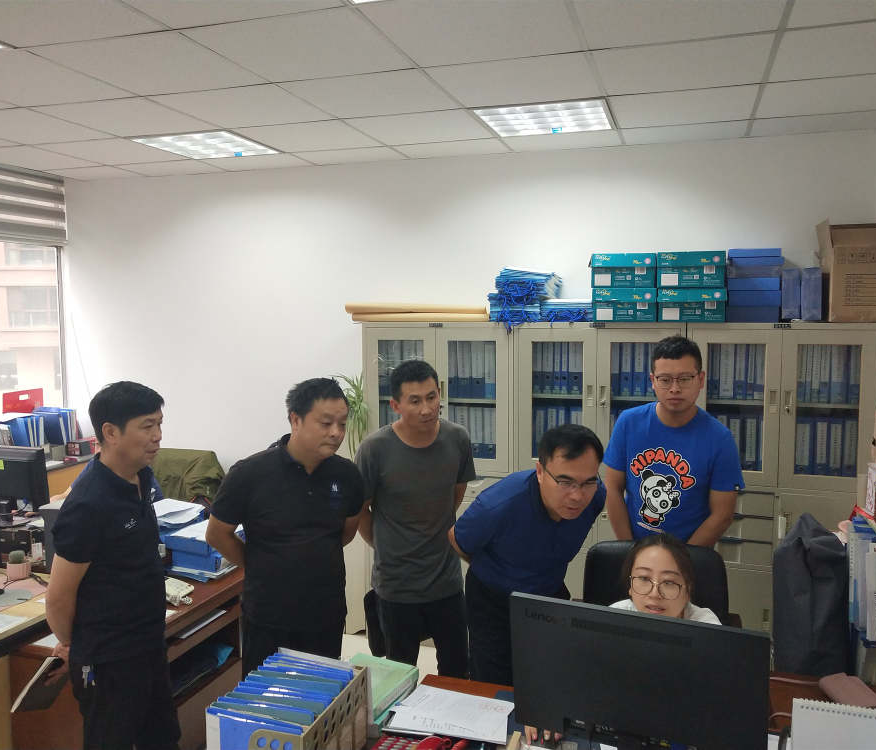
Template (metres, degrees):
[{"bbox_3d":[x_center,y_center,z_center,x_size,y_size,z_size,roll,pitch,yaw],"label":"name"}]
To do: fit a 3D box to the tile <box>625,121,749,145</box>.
[{"bbox_3d":[1.173,-1.160,4.118,0.590,0.020,0.385,1,3,19],"label":"tile"}]

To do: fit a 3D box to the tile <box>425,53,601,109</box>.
[{"bbox_3d":[0.311,-1.145,3.373,0.600,0.020,0.618,1,3,18],"label":"tile"}]

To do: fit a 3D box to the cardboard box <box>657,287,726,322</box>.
[{"bbox_3d":[1.253,-0.342,4.274,0.320,0.166,0.250,1,4,18],"label":"cardboard box"}]

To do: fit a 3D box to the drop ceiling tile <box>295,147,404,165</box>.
[{"bbox_3d":[-0.493,-1.239,4.872,0.597,0.018,0.390,1,4,18],"label":"drop ceiling tile"}]

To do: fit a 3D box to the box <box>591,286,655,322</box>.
[{"bbox_3d":[0.940,-0.345,4.297,0.305,0.170,0.230,1,3,18],"label":"box"}]

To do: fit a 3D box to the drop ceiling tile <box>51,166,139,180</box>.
[{"bbox_3d":[-2.068,-1.225,5.243,0.500,0.020,0.385,1,3,19],"label":"drop ceiling tile"}]

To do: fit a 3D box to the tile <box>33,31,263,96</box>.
[{"bbox_3d":[-1.021,-1.131,3.157,0.600,0.020,0.618,1,3,18],"label":"tile"}]

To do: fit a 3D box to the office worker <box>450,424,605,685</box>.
[{"bbox_3d":[0.265,0.820,2.500,0.470,1.430,0.660,-2,3,-29],"label":"office worker"}]

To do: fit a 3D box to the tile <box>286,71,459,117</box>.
[{"bbox_3d":[-0.257,-1.126,3.471,0.590,0.020,0.590,1,3,19],"label":"tile"}]

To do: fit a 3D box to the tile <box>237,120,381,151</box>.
[{"bbox_3d":[-0.628,-1.165,4.220,0.590,0.020,0.590,1,3,19],"label":"tile"}]

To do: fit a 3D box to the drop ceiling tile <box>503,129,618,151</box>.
[{"bbox_3d":[0.623,-1.170,4.299,0.590,0.020,0.385,1,3,19],"label":"drop ceiling tile"}]

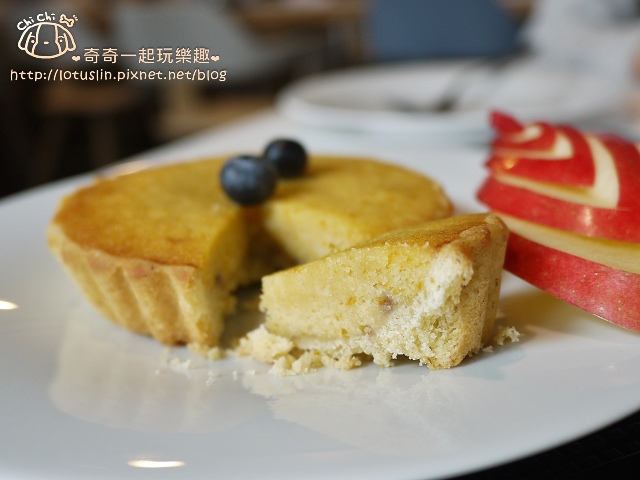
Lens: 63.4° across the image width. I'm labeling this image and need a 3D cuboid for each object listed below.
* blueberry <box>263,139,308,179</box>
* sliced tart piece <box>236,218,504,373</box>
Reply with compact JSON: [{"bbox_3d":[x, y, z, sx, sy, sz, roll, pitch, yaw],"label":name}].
[{"bbox_3d":[-0.010,-0.025,0.158,0.014,0.012,0.014,0,21,0],"label":"blueberry"},{"bbox_3d":[0.013,0.010,0.112,0.055,0.024,0.024,-2,21,-5],"label":"sliced tart piece"}]

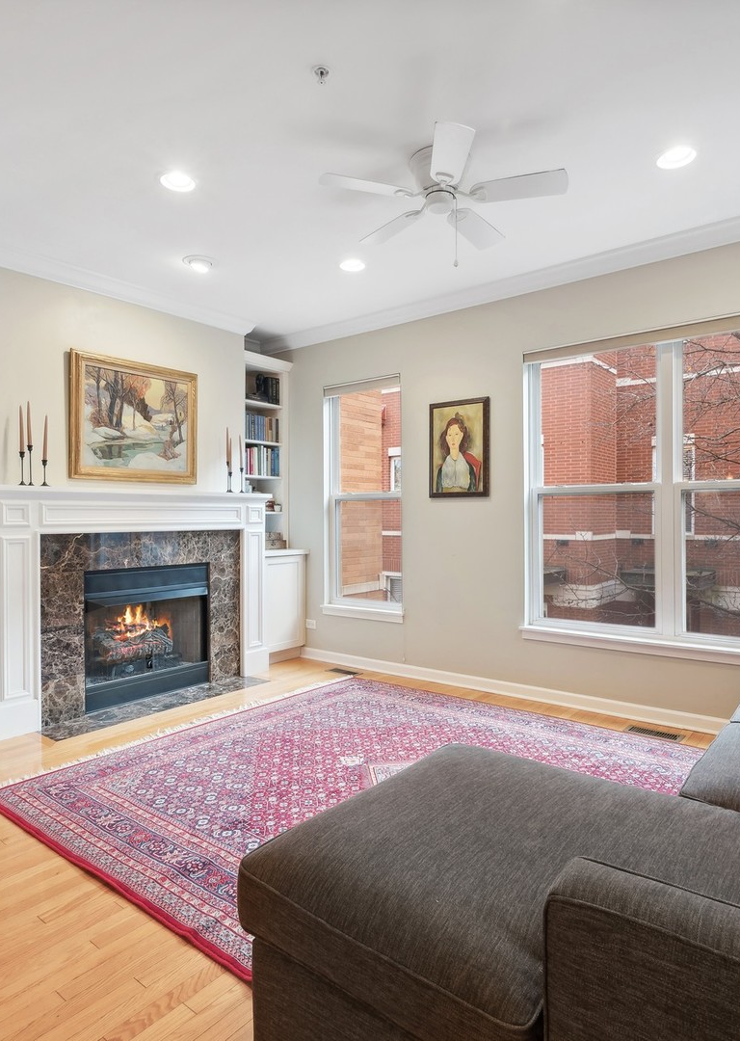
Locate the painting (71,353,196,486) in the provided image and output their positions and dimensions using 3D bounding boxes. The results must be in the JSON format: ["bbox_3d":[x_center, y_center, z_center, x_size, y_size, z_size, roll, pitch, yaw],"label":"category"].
[{"bbox_3d":[-1.596,-0.678,4.211,0.050,0.825,0.945,0,0,39],"label":"painting"}]

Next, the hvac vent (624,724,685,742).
[{"bbox_3d":[1.552,1.159,3.317,0.289,0.009,0.129,0,0,38],"label":"hvac vent"}]

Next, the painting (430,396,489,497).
[{"bbox_3d":[0.628,-0.499,4.270,0.477,0.681,0.032,0,0,38],"label":"painting"}]

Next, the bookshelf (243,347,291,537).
[{"bbox_3d":[-0.996,-0.547,5.223,0.416,1.618,0.548,0,0,38],"label":"bookshelf"}]

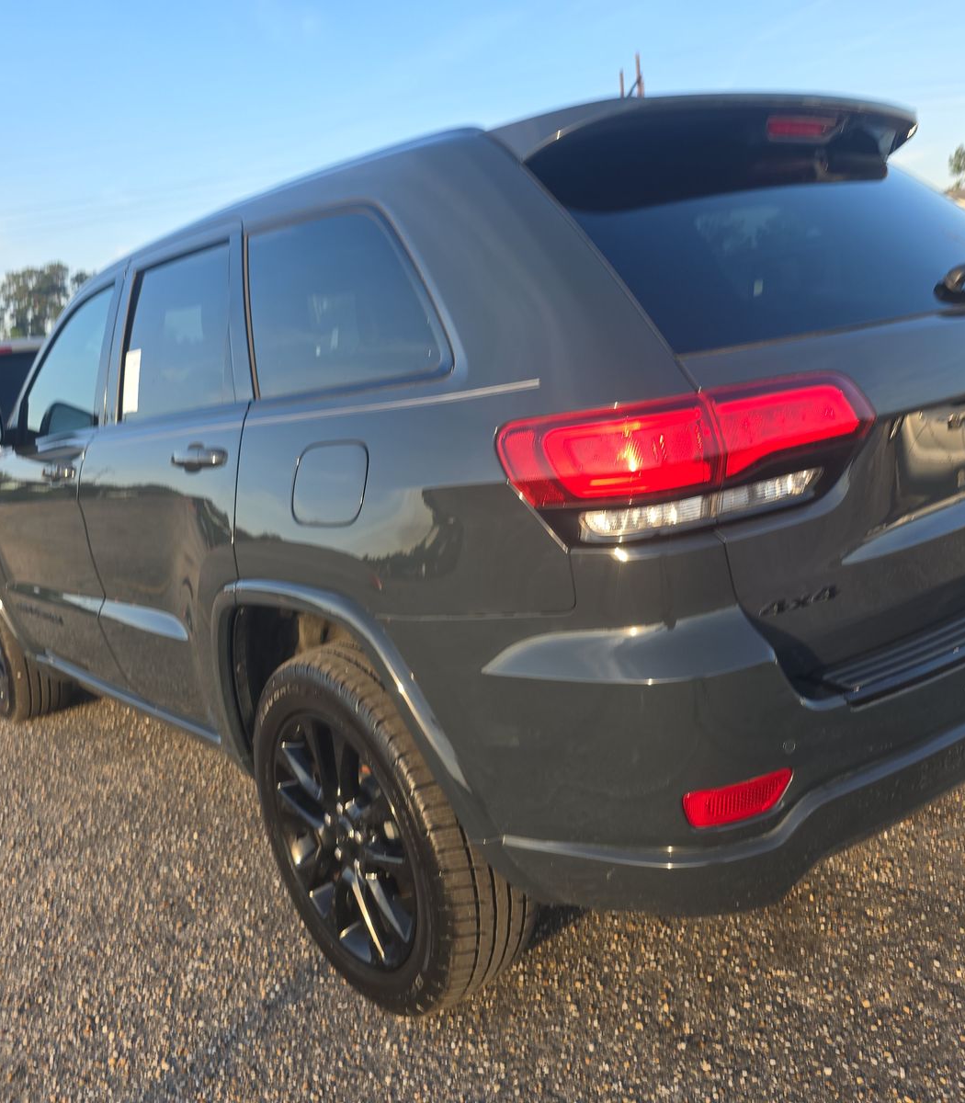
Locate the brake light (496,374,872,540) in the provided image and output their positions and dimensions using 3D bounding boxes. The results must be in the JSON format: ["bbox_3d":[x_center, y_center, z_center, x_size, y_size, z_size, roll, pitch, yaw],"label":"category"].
[{"bbox_3d":[0.318,-0.143,1.477,0.556,0.200,0.230,-14,13,-26],"label":"brake light"}]

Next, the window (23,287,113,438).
[{"bbox_3d":[-1.333,-0.598,3.144,0.050,0.455,0.820,11,-3,-40],"label":"window"}]

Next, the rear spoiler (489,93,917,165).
[{"bbox_3d":[0.548,-0.839,1.967,1.230,0.130,0.310,-17,15,-38],"label":"rear spoiler"}]

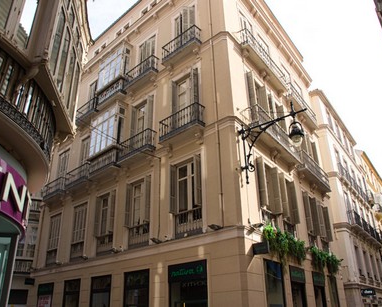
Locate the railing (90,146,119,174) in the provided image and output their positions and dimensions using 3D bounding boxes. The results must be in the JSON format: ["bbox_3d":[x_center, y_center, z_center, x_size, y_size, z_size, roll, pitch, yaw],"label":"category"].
[{"bbox_3d":[-4.772,0.479,18.999,2.380,1.040,0.520,-22,-32,38],"label":"railing"}]

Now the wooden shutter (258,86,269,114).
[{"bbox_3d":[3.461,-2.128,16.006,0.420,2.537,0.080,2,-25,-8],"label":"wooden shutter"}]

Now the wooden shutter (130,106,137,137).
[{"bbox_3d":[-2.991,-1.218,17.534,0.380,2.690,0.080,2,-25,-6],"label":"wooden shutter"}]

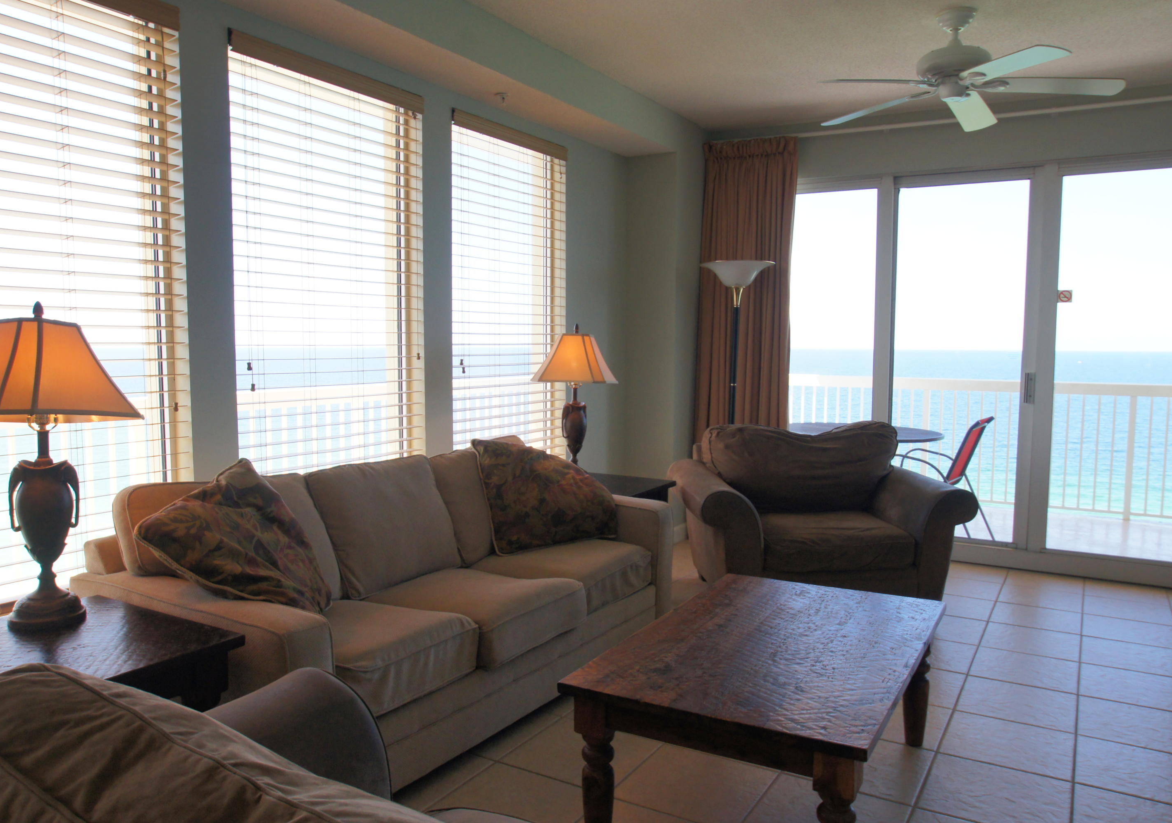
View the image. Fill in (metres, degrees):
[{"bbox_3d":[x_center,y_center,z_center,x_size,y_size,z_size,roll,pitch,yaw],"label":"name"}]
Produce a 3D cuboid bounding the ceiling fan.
[{"bbox_3d":[1.640,-1.554,3.649,1.350,0.405,1.310,2,5,32],"label":"ceiling fan"}]

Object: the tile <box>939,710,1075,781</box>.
[{"bbox_3d":[1.339,1.058,2.619,0.358,0.012,0.354,2,5,32],"label":"tile"}]

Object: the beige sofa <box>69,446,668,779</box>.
[{"bbox_3d":[-0.580,0.653,3.208,0.980,0.920,2.100,3,5,33],"label":"beige sofa"}]

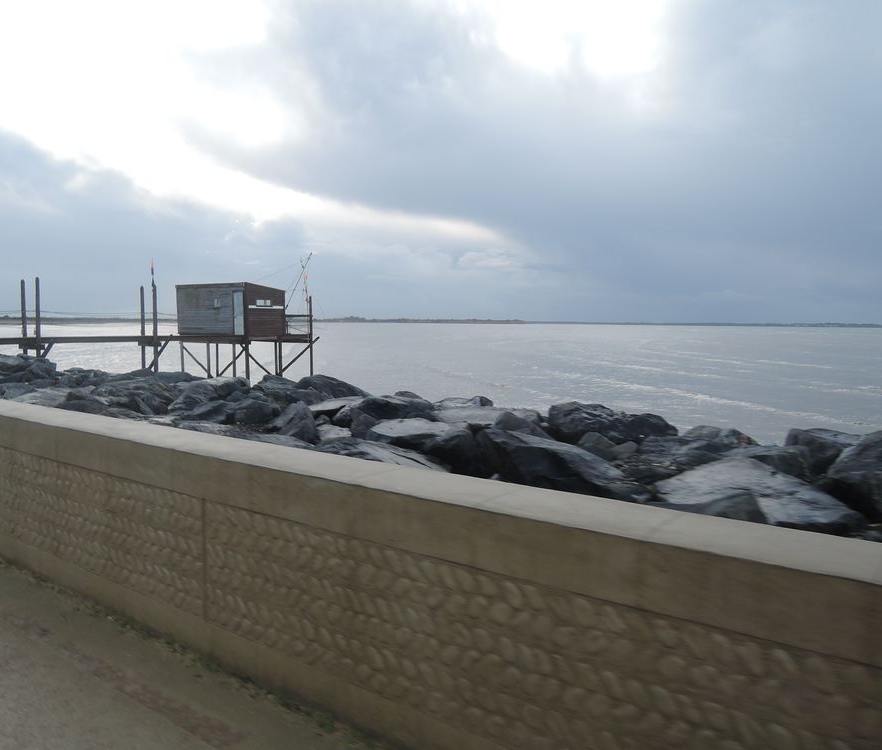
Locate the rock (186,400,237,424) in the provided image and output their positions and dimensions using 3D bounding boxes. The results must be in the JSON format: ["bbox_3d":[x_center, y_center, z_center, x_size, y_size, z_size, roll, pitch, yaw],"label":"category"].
[{"bbox_3d":[-3.168,0.536,9.501,0.665,0.348,0.532,-1,5,-19],"label":"rock"}]

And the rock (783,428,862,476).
[{"bbox_3d":[4.104,0.838,7.400,0.800,0.480,0.750,4,5,38],"label":"rock"}]

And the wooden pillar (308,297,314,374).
[{"bbox_3d":[-6.217,-1.714,33.157,0.150,4.200,0.150,0,4,-11],"label":"wooden pillar"}]

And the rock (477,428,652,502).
[{"bbox_3d":[1.072,0.824,6.152,1.435,0.686,0.889,4,5,37],"label":"rock"}]

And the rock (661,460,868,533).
[{"bbox_3d":[2.350,0.901,5.100,1.350,0.500,0.950,4,5,38],"label":"rock"}]

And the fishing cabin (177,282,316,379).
[{"bbox_3d":[-9.430,-2.048,33.557,5.200,4.450,4.100,4,5,38],"label":"fishing cabin"}]

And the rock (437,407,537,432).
[{"bbox_3d":[0.590,0.565,8.800,1.100,0.320,1.000,4,5,38],"label":"rock"}]

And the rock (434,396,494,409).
[{"bbox_3d":[0.334,0.453,10.300,0.850,0.300,0.700,4,5,38],"label":"rock"}]

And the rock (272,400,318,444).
[{"bbox_3d":[-1.796,0.582,8.500,0.500,0.500,0.500,4,5,38],"label":"rock"}]

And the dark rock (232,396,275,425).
[{"bbox_3d":[-2.567,0.491,9.501,0.572,0.421,0.515,-1,4,-15],"label":"dark rock"}]

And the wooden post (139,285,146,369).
[{"bbox_3d":[-11.883,-1.891,27.600,0.160,3.450,0.160,4,5,38],"label":"wooden post"}]

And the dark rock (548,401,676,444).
[{"bbox_3d":[2.395,0.726,9.703,1.665,0.714,1.166,3,5,25],"label":"dark rock"}]

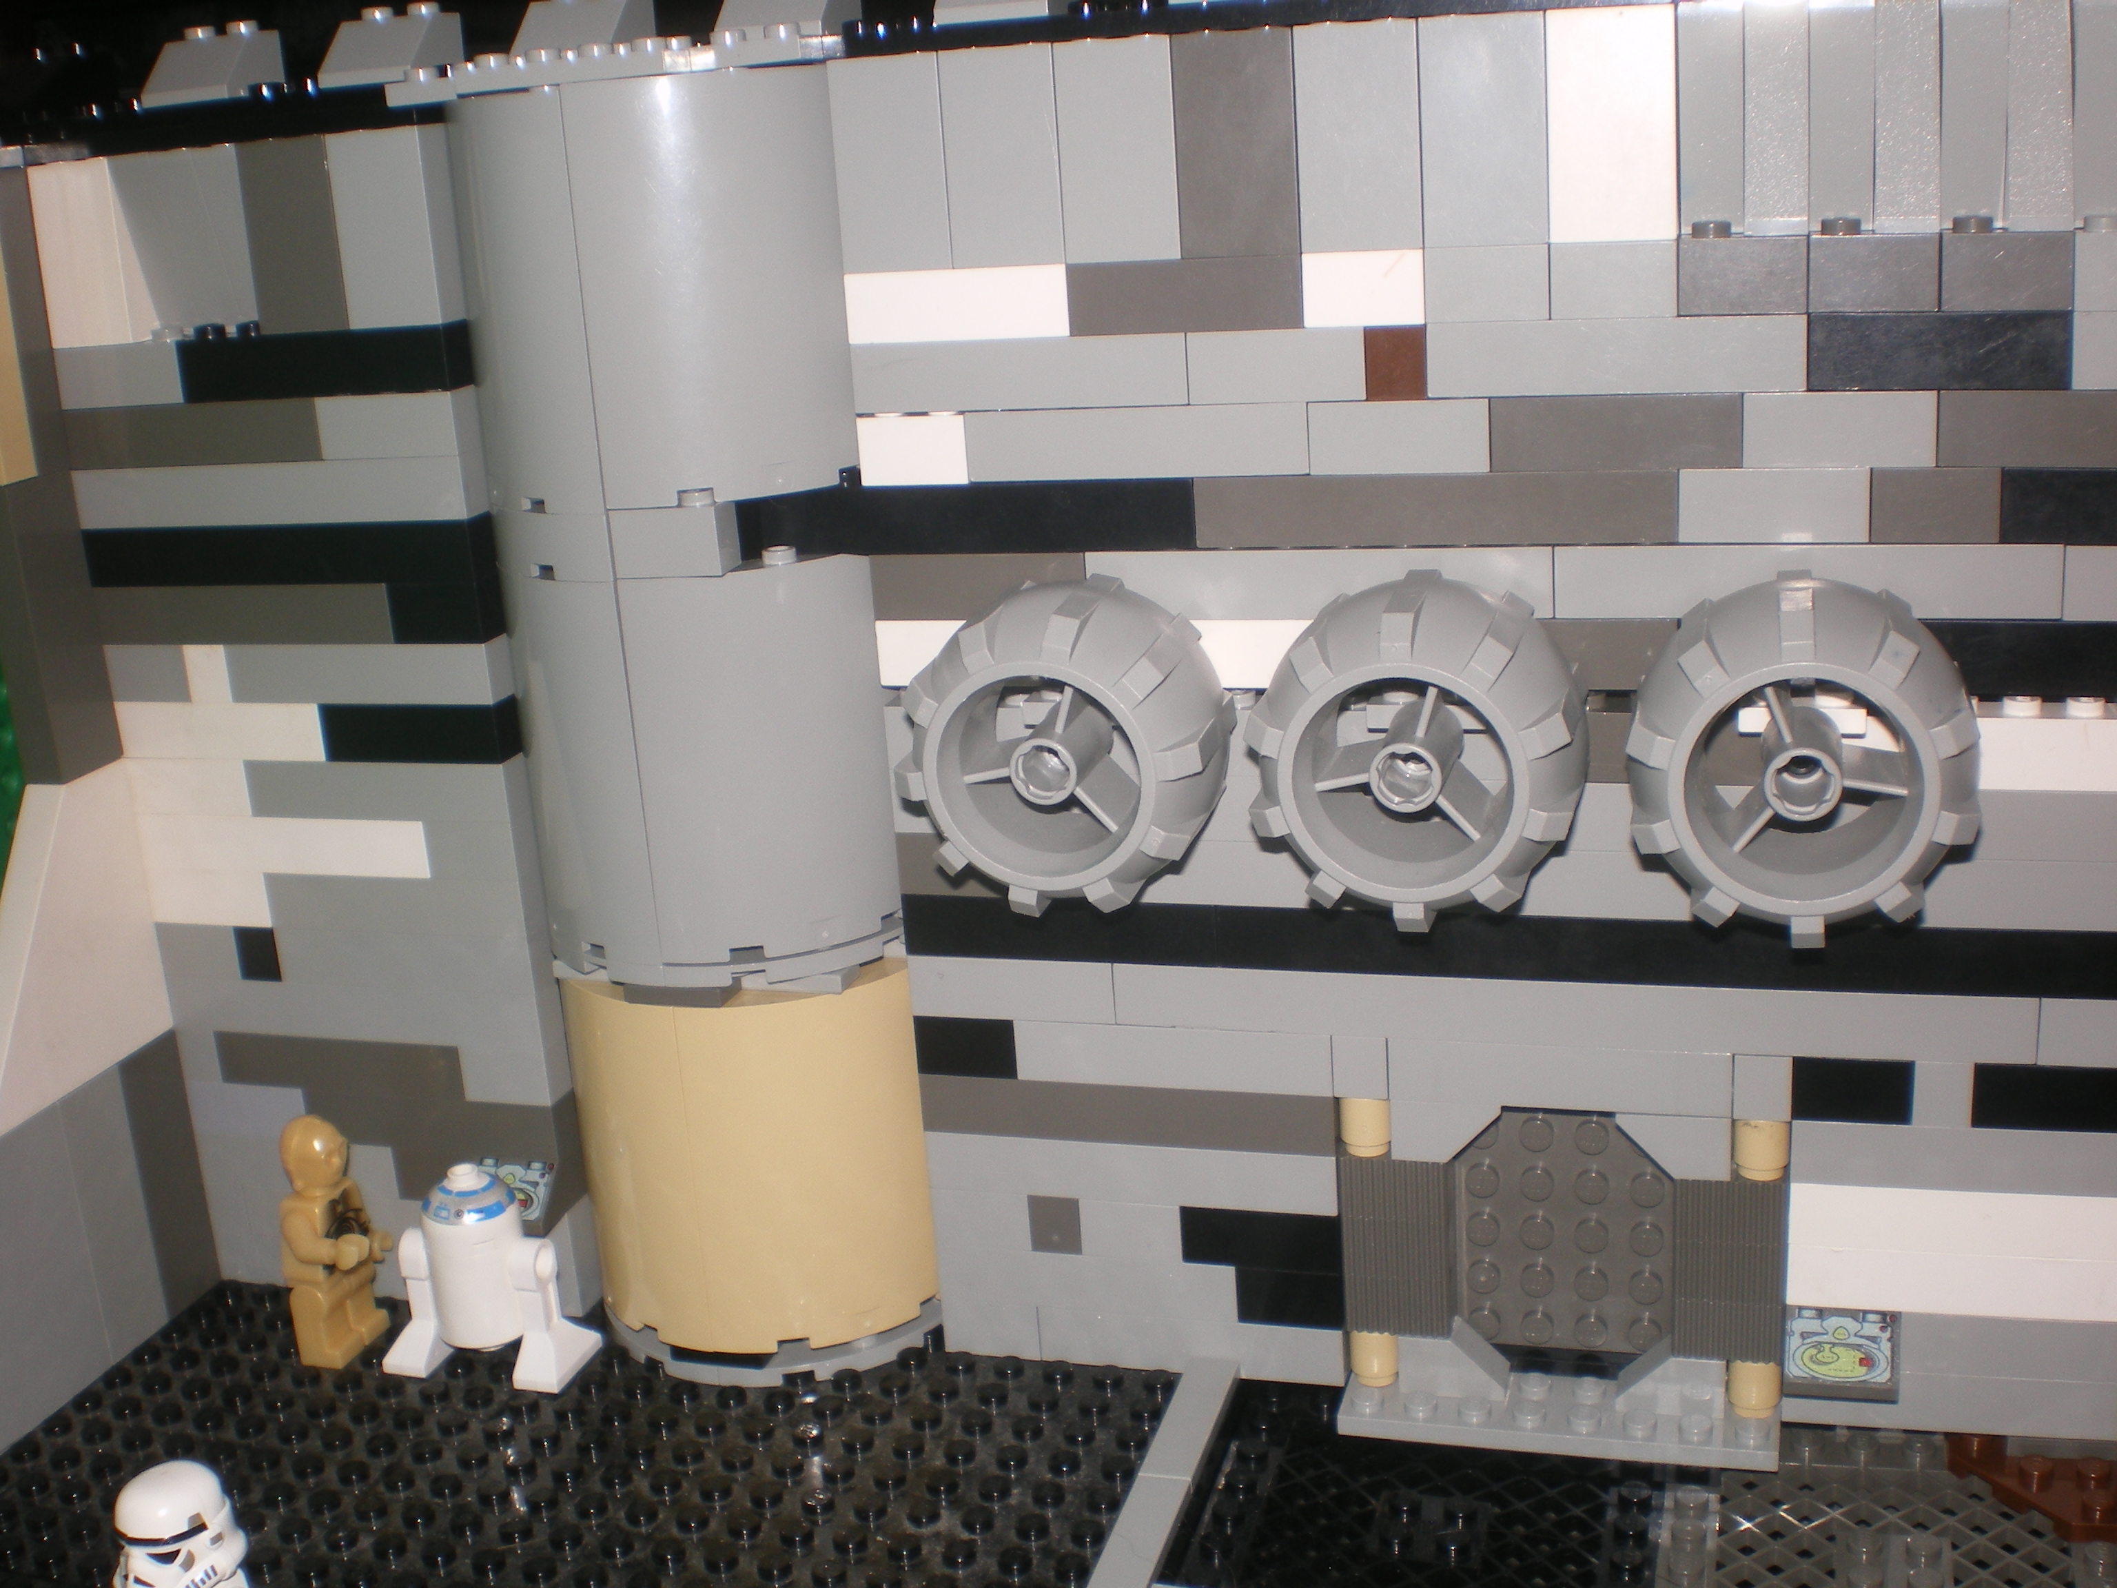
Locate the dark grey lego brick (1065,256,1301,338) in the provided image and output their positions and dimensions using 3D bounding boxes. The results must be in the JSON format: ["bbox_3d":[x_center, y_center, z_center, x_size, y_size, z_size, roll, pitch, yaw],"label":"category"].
[{"bbox_3d":[0.018,-0.068,0.314,0.032,0.010,0.014,1,17,17],"label":"dark grey lego brick"}]

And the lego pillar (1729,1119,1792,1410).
[{"bbox_3d":[0.100,0.066,0.331,0.008,0.048,0.008,1,17,17],"label":"lego pillar"}]

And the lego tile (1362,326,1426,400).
[{"bbox_3d":[0.045,-0.057,0.306,0.008,0.010,0.008,1,17,17],"label":"lego tile"}]

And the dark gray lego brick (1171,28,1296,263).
[{"bbox_3d":[0.024,-0.085,0.305,0.016,0.029,0.011,1,17,17],"label":"dark gray lego brick"}]

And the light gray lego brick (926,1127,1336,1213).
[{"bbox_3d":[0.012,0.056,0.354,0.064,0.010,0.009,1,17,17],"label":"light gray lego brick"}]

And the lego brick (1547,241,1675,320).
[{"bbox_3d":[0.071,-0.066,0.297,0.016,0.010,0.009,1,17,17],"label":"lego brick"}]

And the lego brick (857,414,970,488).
[{"bbox_3d":[-0.019,-0.050,0.330,0.016,0.010,0.011,1,17,17],"label":"lego brick"}]

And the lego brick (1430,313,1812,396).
[{"bbox_3d":[0.071,-0.056,0.298,0.048,0.010,0.008,1,17,17],"label":"lego brick"}]

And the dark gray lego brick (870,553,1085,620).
[{"bbox_3d":[-0.010,-0.030,0.333,0.032,0.010,0.008,1,17,17],"label":"dark gray lego brick"}]

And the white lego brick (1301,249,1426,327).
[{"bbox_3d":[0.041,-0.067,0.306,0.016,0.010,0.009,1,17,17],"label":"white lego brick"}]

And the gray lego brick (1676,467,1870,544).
[{"bbox_3d":[0.093,-0.039,0.302,0.024,0.010,0.016,1,18,17],"label":"gray lego brick"}]

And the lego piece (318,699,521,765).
[{"bbox_3d":[-0.100,-0.011,0.366,0.032,0.010,0.008,1,17,17],"label":"lego piece"}]

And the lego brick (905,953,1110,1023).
[{"bbox_3d":[-0.005,0.027,0.350,0.032,0.010,0.016,1,18,17],"label":"lego brick"}]

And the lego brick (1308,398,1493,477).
[{"bbox_3d":[0.046,-0.048,0.310,0.024,0.010,0.008,1,17,17],"label":"lego brick"}]

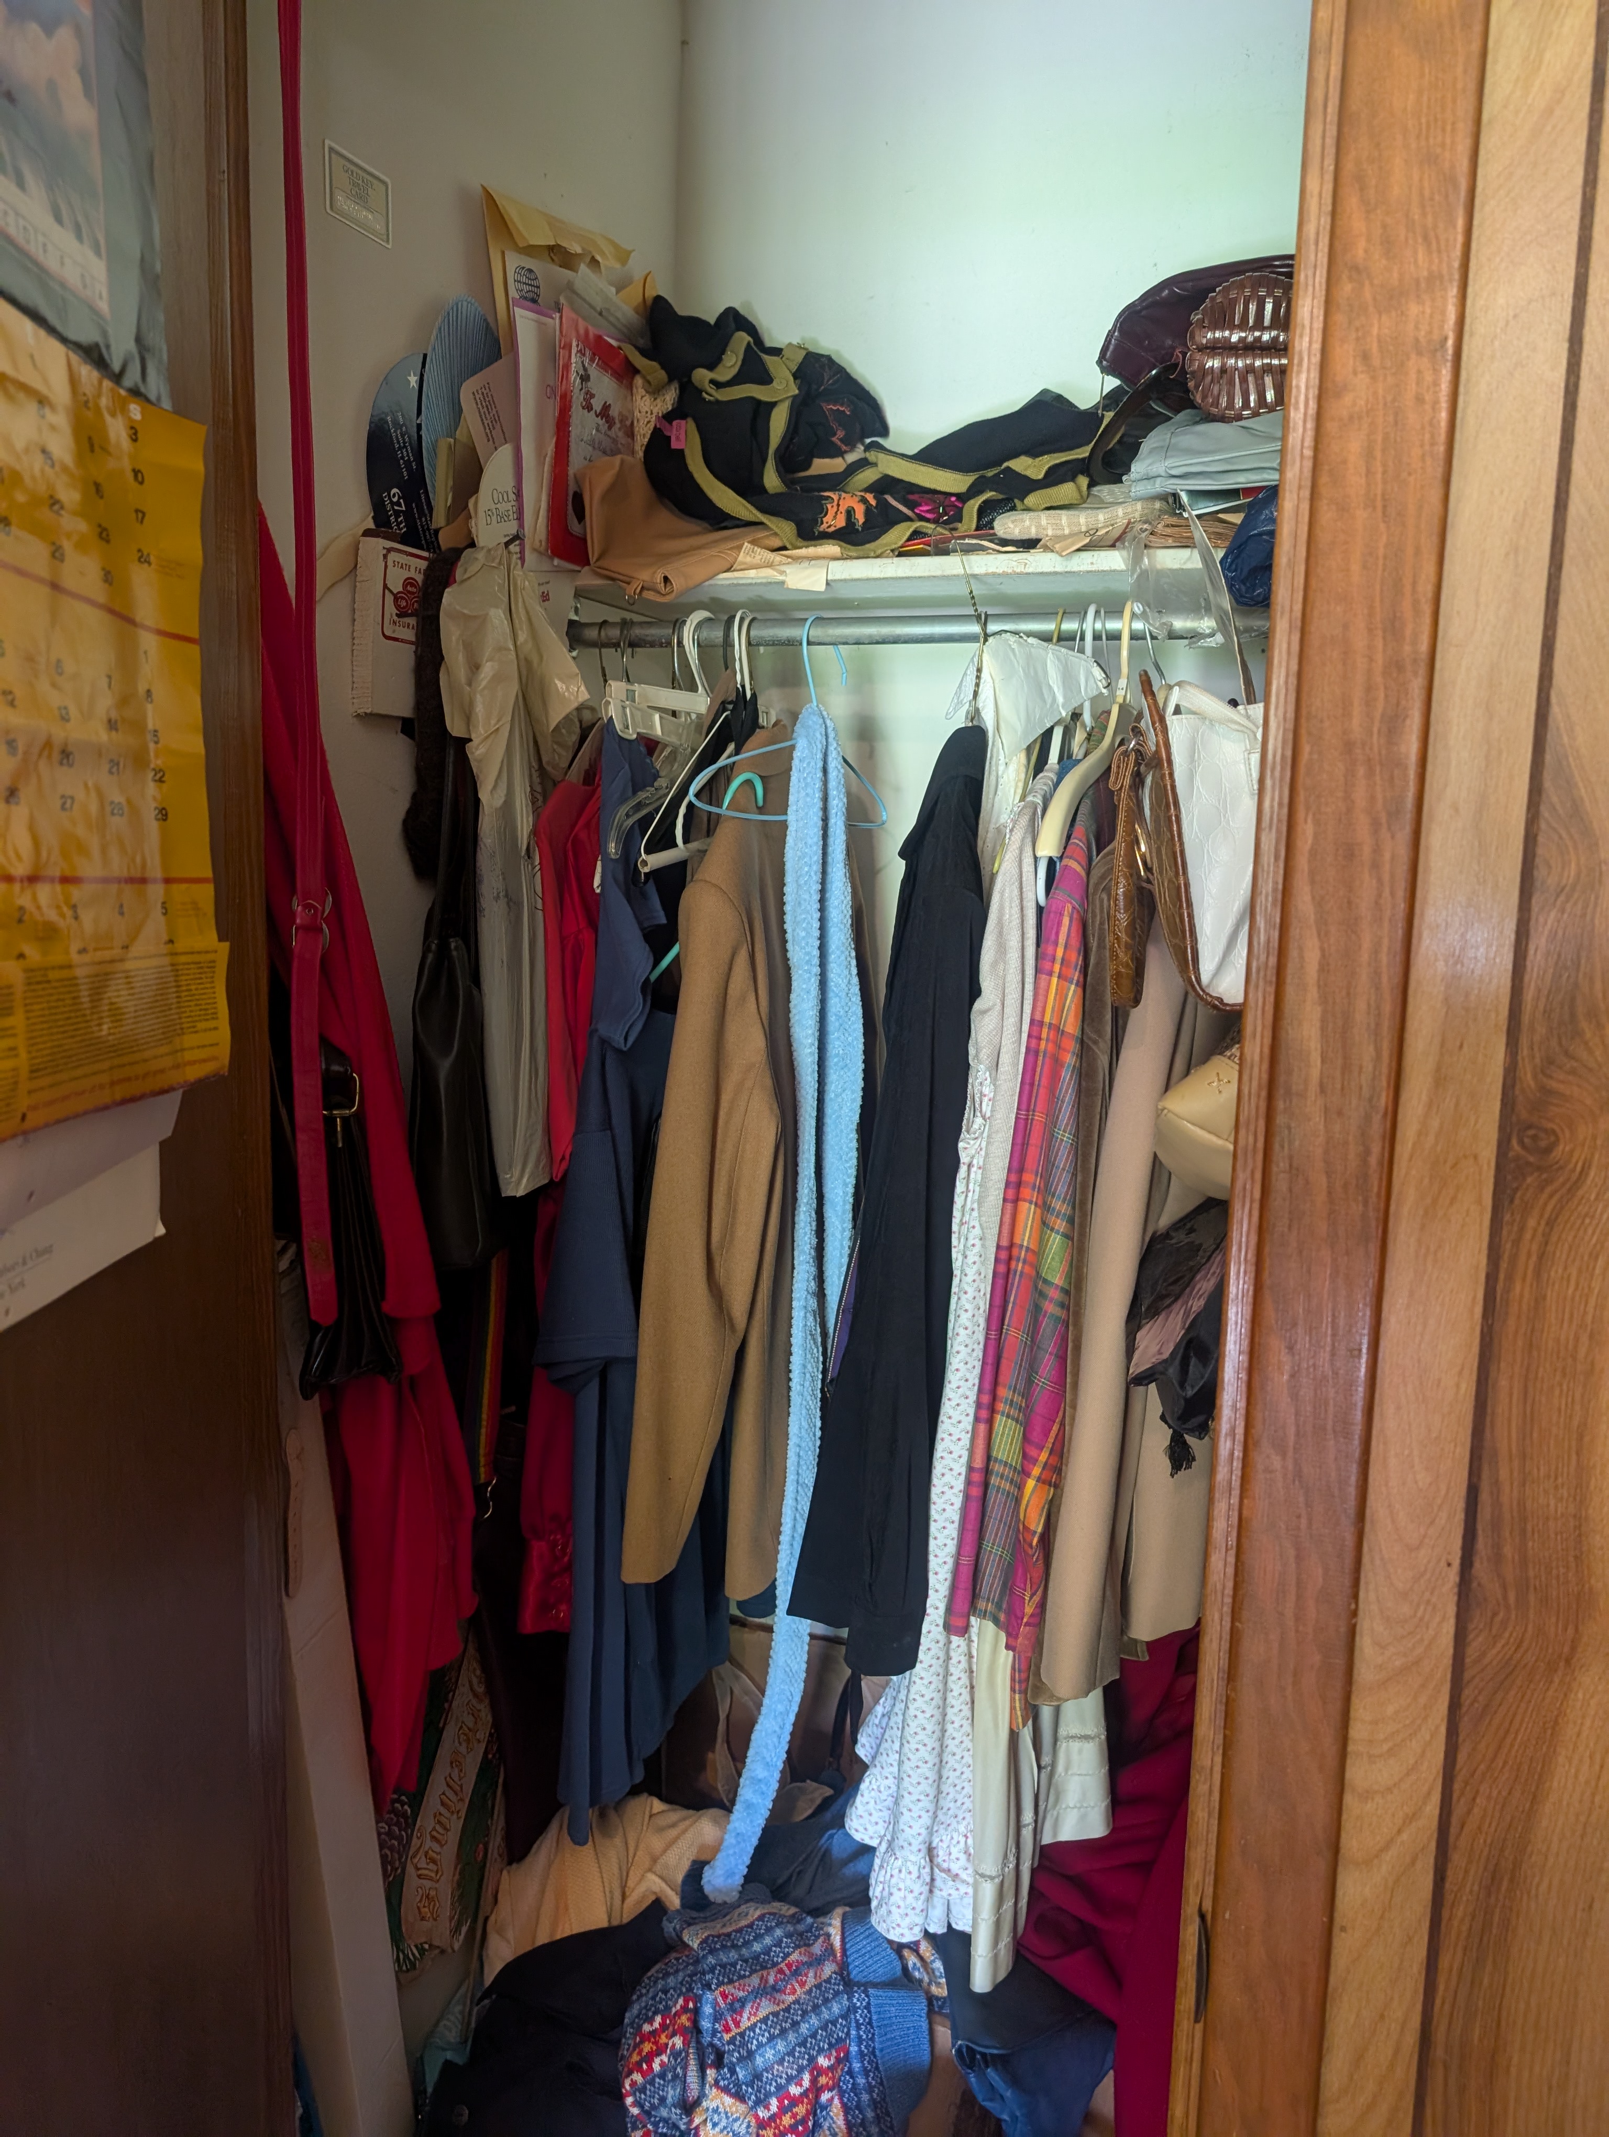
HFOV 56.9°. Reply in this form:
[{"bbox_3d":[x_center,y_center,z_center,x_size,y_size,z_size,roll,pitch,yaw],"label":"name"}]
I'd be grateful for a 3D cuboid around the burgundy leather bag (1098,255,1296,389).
[{"bbox_3d":[0.427,-0.720,1.457,0.320,0.180,0.110,3,8,13],"label":"burgundy leather bag"}]

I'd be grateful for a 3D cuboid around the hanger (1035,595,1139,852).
[{"bbox_3d":[0.299,-0.320,1.413,0.040,0.240,0.440,5,8,24],"label":"hanger"}]

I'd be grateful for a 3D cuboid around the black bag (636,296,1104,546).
[{"bbox_3d":[0.068,-0.649,1.488,0.490,0.280,0.250,3,8,13],"label":"black bag"}]

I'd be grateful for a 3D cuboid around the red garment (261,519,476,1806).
[{"bbox_3d":[-0.359,0.074,1.163,0.140,1.030,0.290,4,8,18],"label":"red garment"}]

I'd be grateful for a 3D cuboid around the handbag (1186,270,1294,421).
[{"bbox_3d":[0.425,-0.677,1.392,0.175,0.145,0.120,3,8,13],"label":"handbag"}]

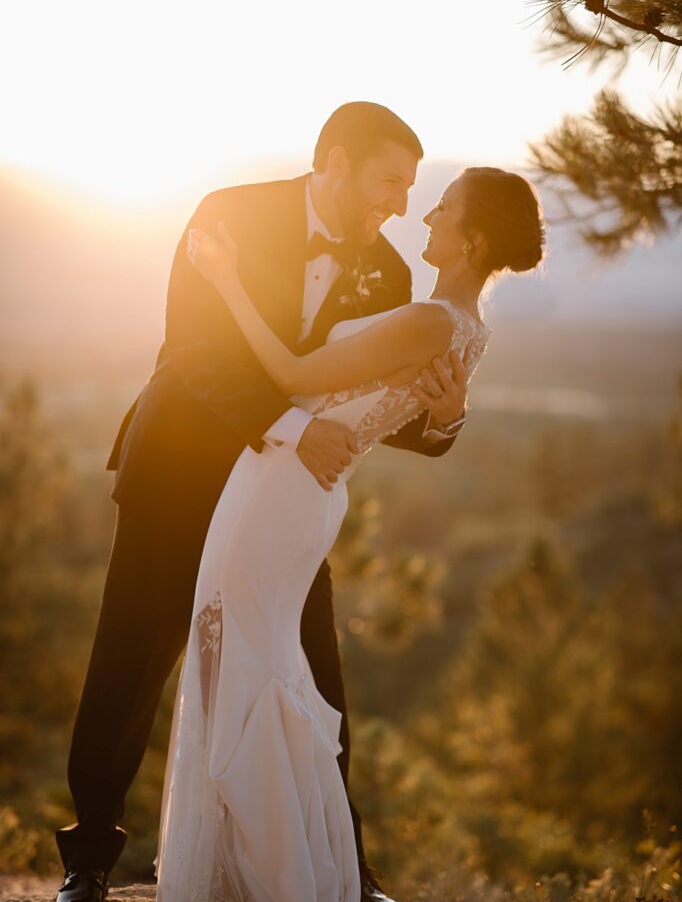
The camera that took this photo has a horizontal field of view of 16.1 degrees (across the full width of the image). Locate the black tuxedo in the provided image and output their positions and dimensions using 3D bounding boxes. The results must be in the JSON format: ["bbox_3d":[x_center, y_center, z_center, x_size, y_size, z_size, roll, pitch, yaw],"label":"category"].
[{"bbox_3d":[-0.170,0.148,4.880,0.690,1.410,0.570,-3,4,-41],"label":"black tuxedo"}]

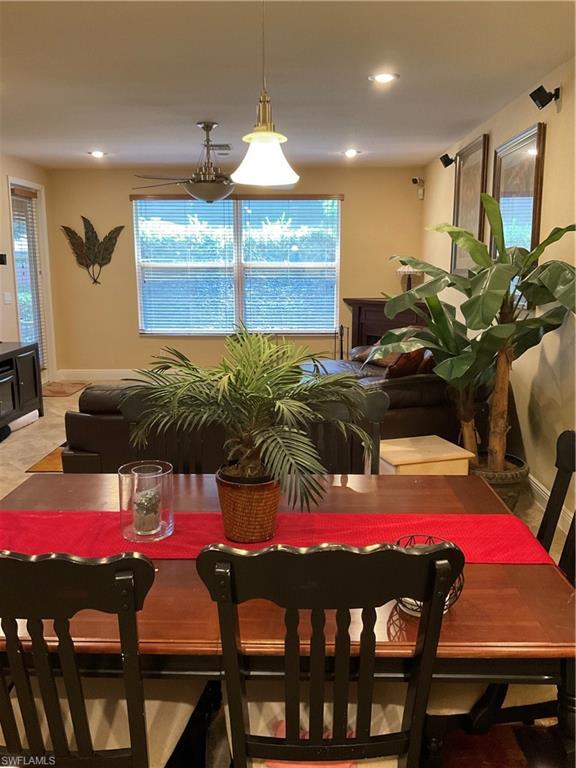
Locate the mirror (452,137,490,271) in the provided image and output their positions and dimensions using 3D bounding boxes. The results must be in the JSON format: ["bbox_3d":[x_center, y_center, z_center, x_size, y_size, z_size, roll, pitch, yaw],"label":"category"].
[{"bbox_3d":[1.674,-1.606,5.982,0.040,1.150,0.930,0,11,1],"label":"mirror"}]

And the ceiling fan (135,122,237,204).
[{"bbox_3d":[-0.673,-1.901,5.536,1.400,0.660,1.400,0,11,1],"label":"ceiling fan"}]

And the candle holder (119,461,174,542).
[{"bbox_3d":[-0.447,0.370,2.046,0.164,0.210,0.164,0,11,1],"label":"candle holder"}]

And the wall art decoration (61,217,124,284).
[{"bbox_3d":[-2.516,-1.717,8.296,0.830,0.860,0.050,0,11,1],"label":"wall art decoration"}]

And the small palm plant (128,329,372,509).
[{"bbox_3d":[-0.117,0.088,1.966,0.750,0.520,0.660,0,11,1],"label":"small palm plant"}]

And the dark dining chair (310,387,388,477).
[{"bbox_3d":[0.188,0.594,2.704,0.510,1.040,0.570,0,11,1],"label":"dark dining chair"}]

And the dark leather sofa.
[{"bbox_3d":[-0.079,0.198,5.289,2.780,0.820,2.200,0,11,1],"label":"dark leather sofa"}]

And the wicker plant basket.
[{"bbox_3d":[-0.122,0.376,2.035,0.204,0.200,0.204,0,11,1],"label":"wicker plant basket"}]

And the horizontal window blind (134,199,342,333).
[{"bbox_3d":[-0.645,-1.509,8.304,2.680,1.770,0.080,0,11,1],"label":"horizontal window blind"}]

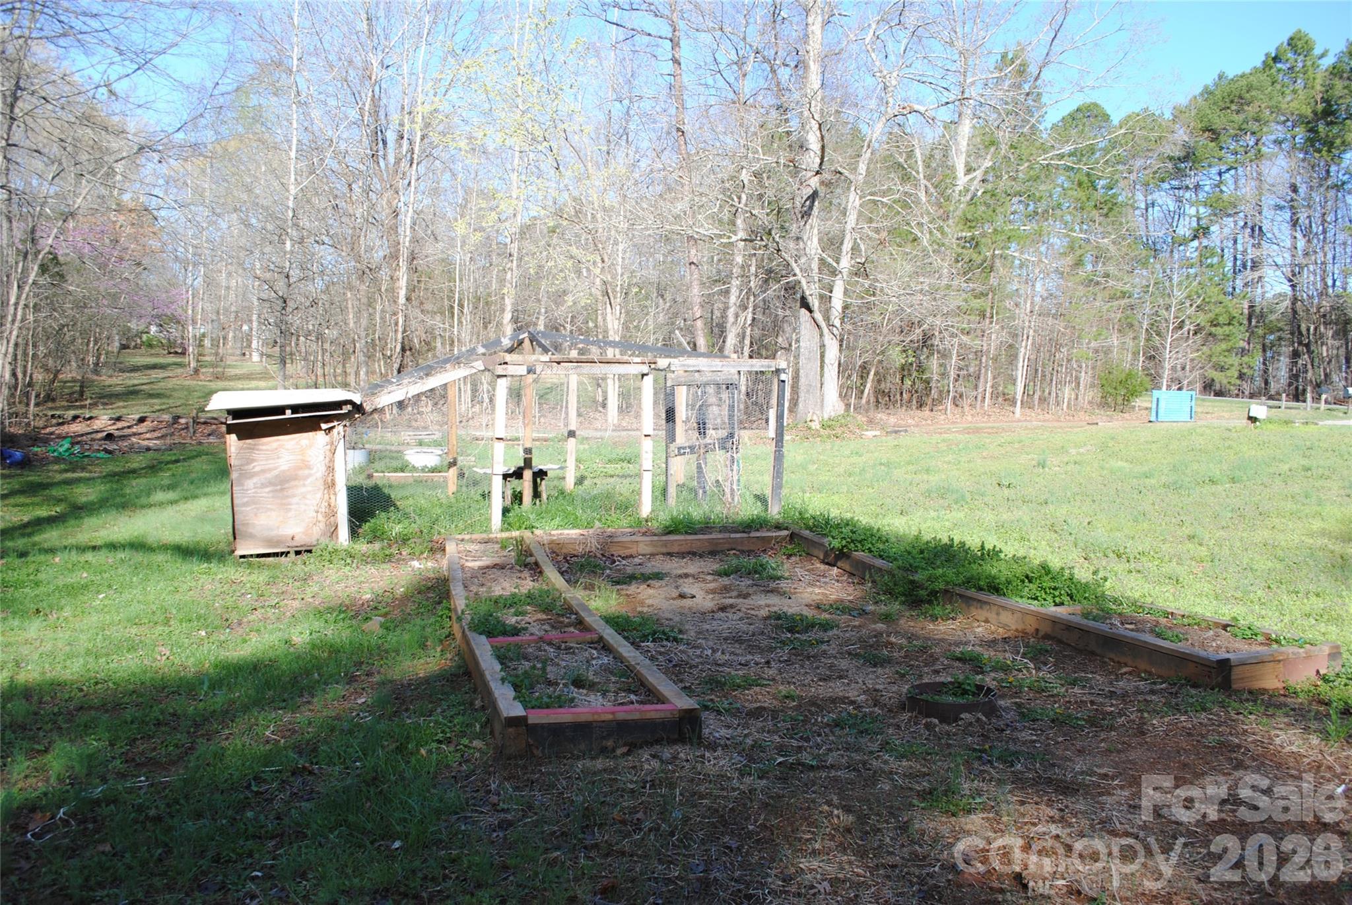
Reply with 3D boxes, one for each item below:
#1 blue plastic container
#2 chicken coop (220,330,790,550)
[{"bbox_3d":[15.838,-1.470,32.408,1.400,1.000,0.900,3,4,25],"label":"blue plastic container"},{"bbox_3d":[-1.856,-0.266,11.232,5.758,2.181,2.397,0,3,-16],"label":"chicken coop"}]

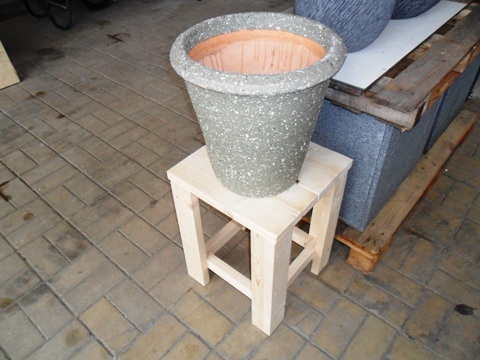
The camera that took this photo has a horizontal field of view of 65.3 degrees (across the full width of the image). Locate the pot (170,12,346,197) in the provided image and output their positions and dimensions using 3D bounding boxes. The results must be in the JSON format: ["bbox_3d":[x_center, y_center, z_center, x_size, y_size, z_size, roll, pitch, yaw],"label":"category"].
[{"bbox_3d":[0.041,-0.152,0.853,0.353,0.343,0.353,-2,40,0],"label":"pot"}]

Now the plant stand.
[{"bbox_3d":[0.061,0.133,1.129,0.349,0.450,0.343,28,49,30],"label":"plant stand"}]

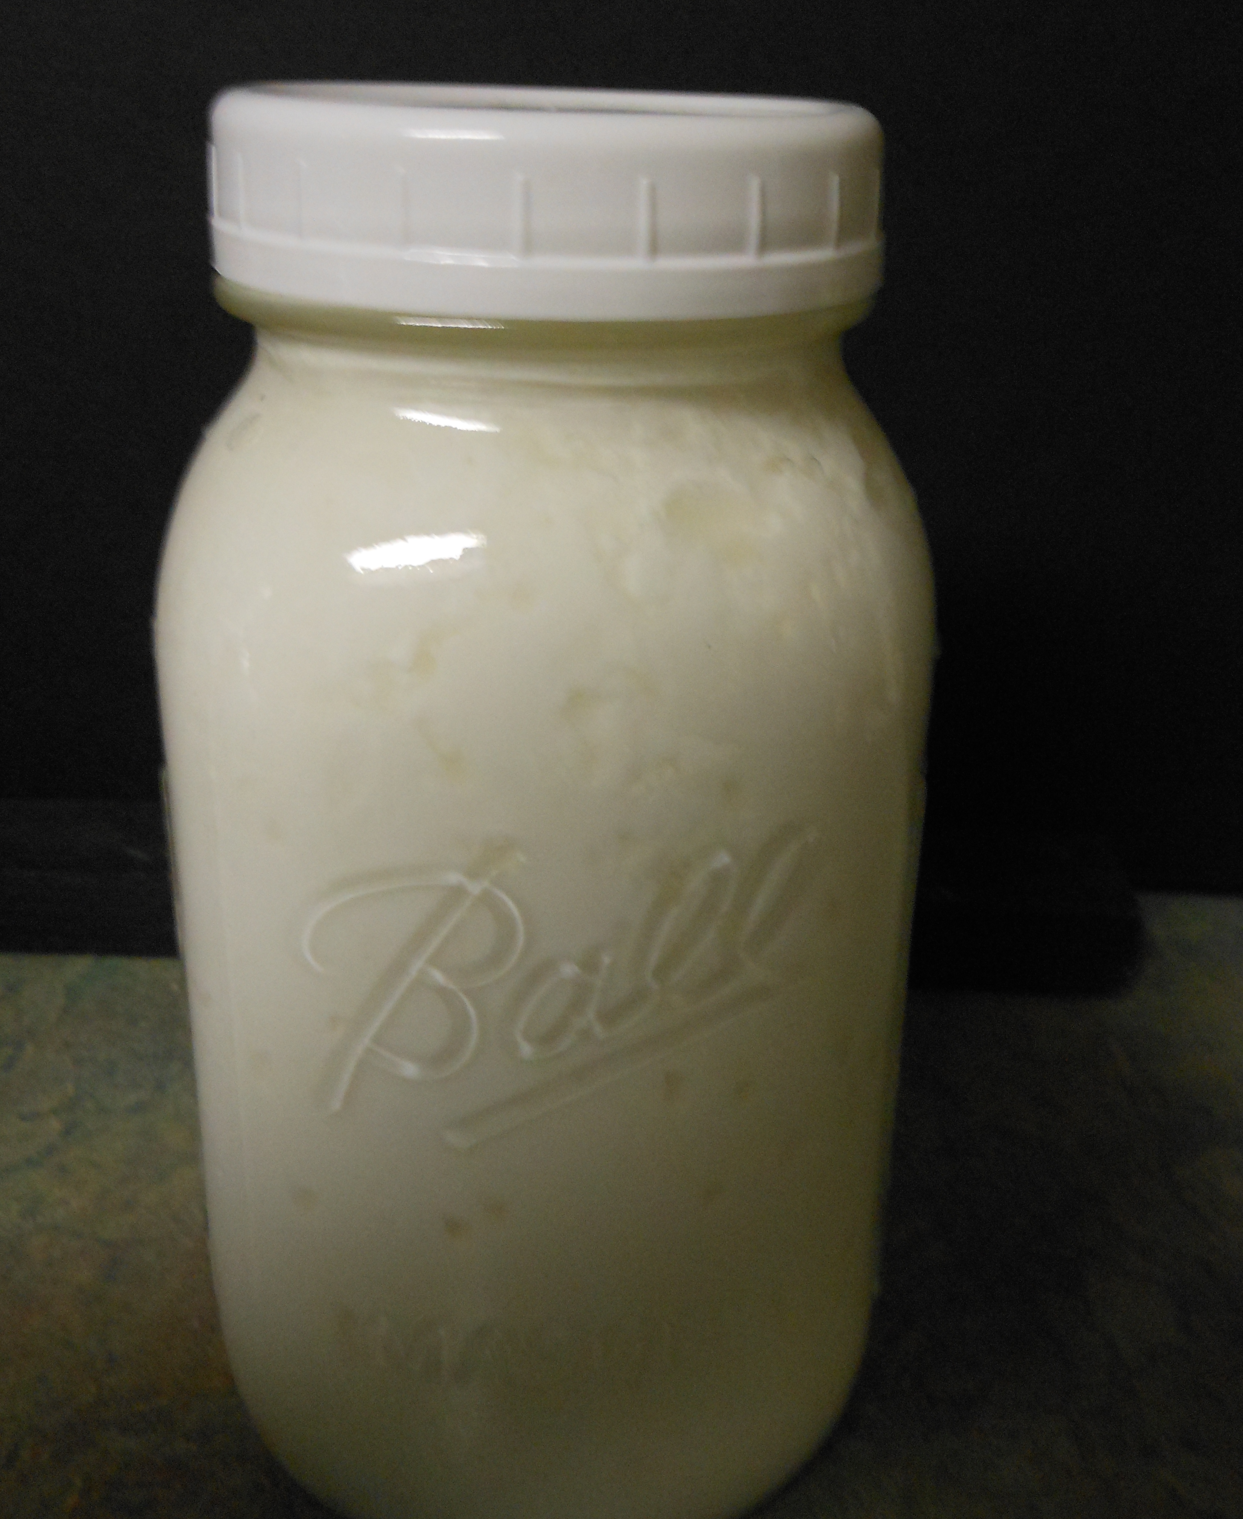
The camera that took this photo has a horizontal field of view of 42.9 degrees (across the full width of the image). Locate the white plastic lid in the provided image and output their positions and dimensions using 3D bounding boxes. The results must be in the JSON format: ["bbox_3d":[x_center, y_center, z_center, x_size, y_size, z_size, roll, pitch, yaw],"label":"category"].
[{"bbox_3d":[-0.010,-0.079,0.215,0.091,0.022,0.091,2,25,-1],"label":"white plastic lid"}]

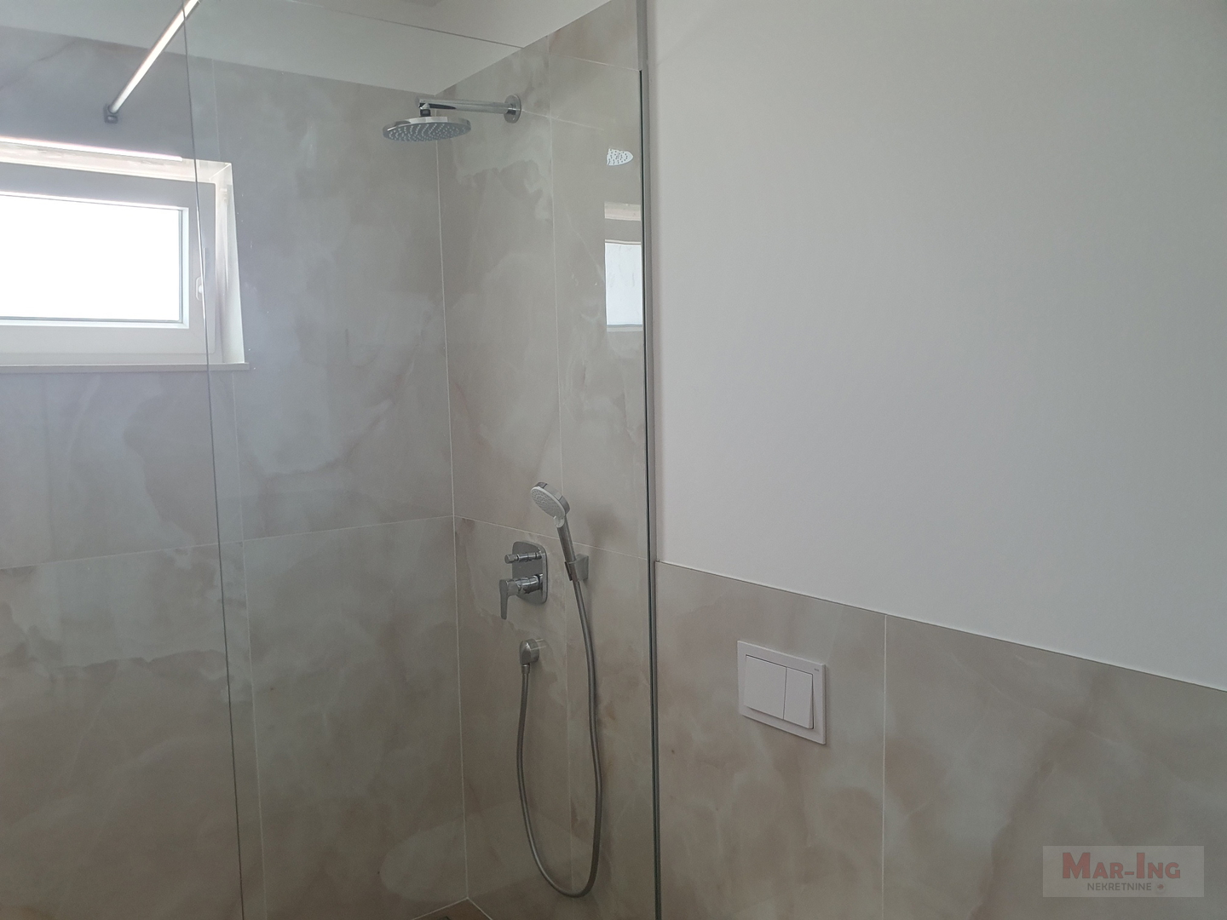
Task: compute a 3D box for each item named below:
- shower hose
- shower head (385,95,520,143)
[{"bbox_3d":[-0.158,0.678,2.318,0.070,0.845,0.372,-5,6,-36],"label":"shower hose"},{"bbox_3d":[-0.385,-0.837,2.206,0.342,0.122,0.205,-5,6,-36],"label":"shower head"}]

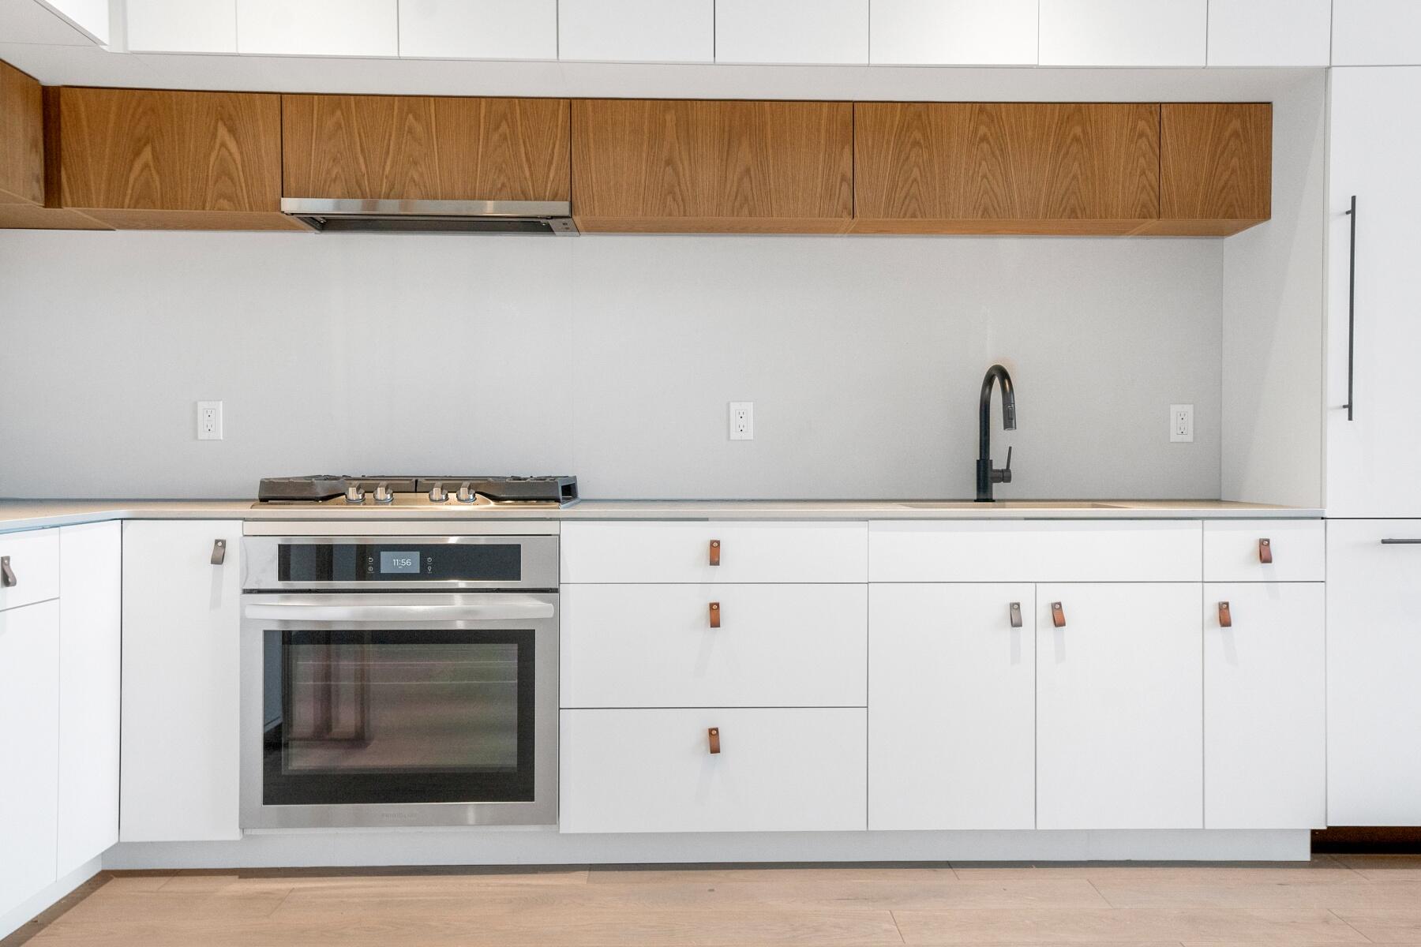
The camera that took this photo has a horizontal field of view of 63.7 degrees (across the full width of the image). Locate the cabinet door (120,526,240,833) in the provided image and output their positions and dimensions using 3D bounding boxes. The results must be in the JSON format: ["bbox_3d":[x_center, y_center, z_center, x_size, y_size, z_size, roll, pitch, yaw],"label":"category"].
[{"bbox_3d":[-1.270,0.501,2.752,0.282,0.772,0.040,0,1,-2],"label":"cabinet door"}]

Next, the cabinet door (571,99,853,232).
[{"bbox_3d":[0.007,-0.853,3.120,0.763,0.317,0.030,0,1,-2],"label":"cabinet door"}]

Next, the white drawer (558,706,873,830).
[{"bbox_3d":[0.002,0.733,3.097,0.761,0.306,0.520,0,1,-2],"label":"white drawer"}]

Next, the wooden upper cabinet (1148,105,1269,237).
[{"bbox_3d":[1.382,-0.857,3.297,0.309,0.317,0.315,0,1,-2],"label":"wooden upper cabinet"}]

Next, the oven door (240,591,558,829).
[{"bbox_3d":[-0.741,0.568,2.730,0.752,0.569,0.080,0,1,-2],"label":"oven door"}]

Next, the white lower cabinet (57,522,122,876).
[{"bbox_3d":[-1.718,0.508,2.630,0.580,0.775,0.295,0,1,-2],"label":"white lower cabinet"}]

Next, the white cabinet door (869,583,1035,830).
[{"bbox_3d":[0.596,0.574,2.827,0.412,0.605,0.025,0,0,-2],"label":"white cabinet door"}]

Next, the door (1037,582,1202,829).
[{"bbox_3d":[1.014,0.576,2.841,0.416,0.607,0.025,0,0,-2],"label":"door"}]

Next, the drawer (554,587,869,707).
[{"bbox_3d":[0.003,0.424,3.072,0.760,0.310,0.500,0,1,-2],"label":"drawer"}]

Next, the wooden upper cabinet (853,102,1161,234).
[{"bbox_3d":[0.805,-0.853,3.277,0.845,0.318,0.315,0,1,-2],"label":"wooden upper cabinet"}]

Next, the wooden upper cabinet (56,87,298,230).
[{"bbox_3d":[-1.447,-0.869,3.198,0.583,0.323,0.268,0,1,-2],"label":"wooden upper cabinet"}]

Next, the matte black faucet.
[{"bbox_3d":[0.830,-0.112,3.224,0.108,0.388,0.283,0,1,-2],"label":"matte black faucet"}]

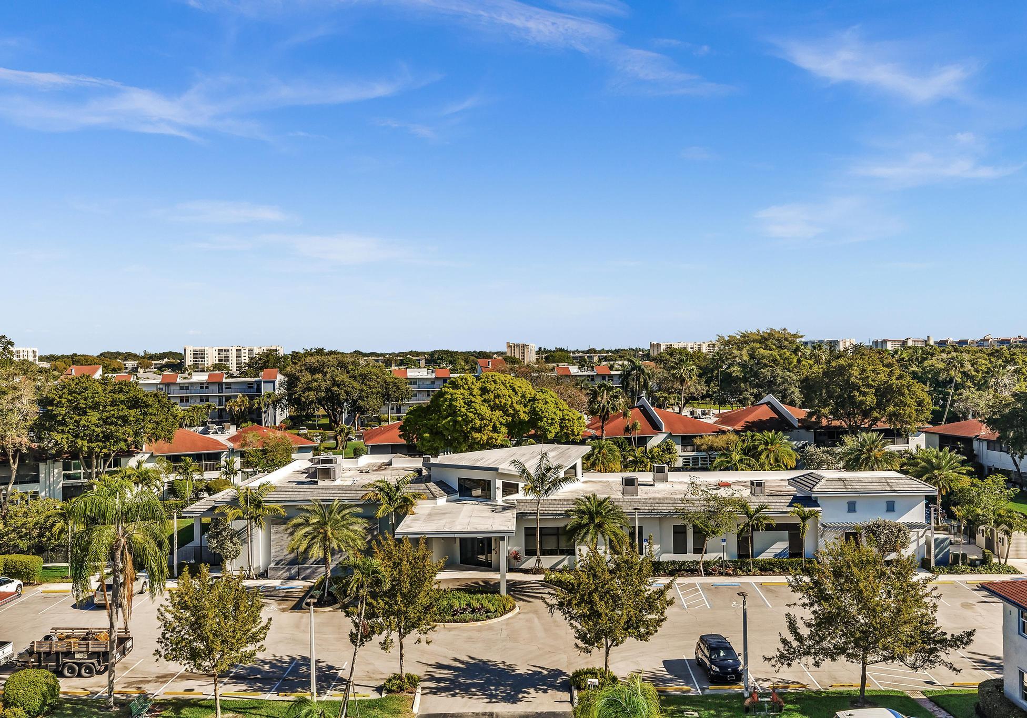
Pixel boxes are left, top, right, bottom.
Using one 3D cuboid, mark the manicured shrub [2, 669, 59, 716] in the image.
[{"bbox_3d":[-21.622,14.943,37.500,2.600,2.100,2.600,-1,1,-3],"label":"manicured shrub"}]

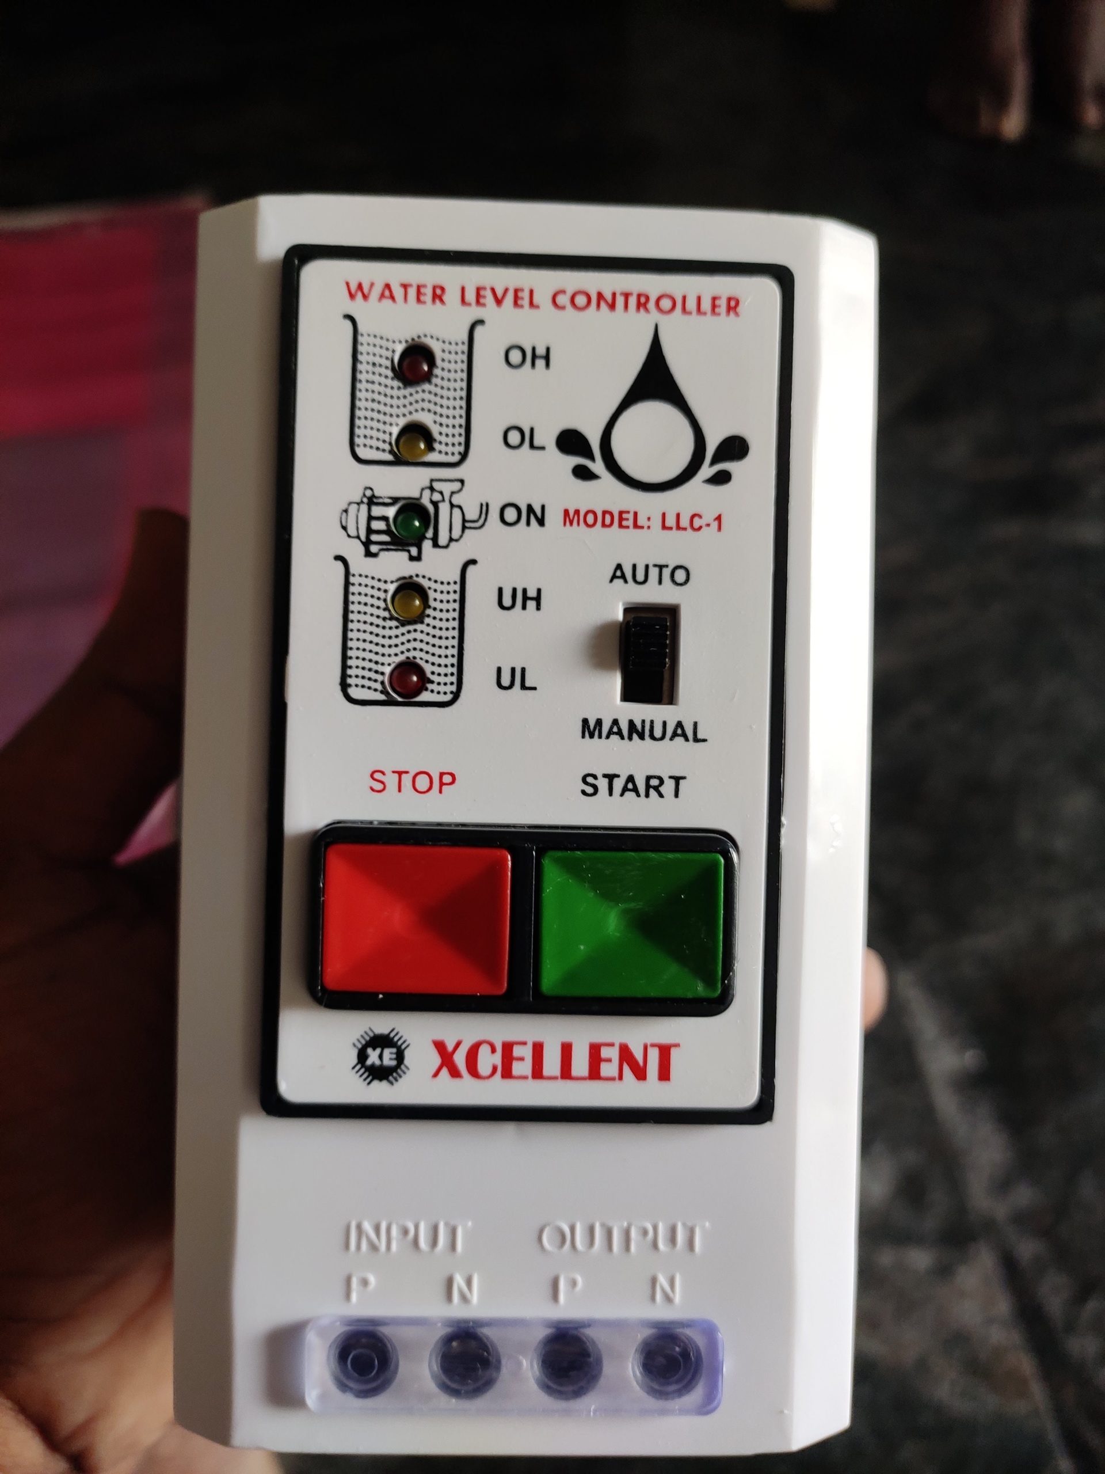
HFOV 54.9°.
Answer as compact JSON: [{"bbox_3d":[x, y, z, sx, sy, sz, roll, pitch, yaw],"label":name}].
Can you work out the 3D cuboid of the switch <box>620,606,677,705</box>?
[{"bbox_3d":[0.014,-0.012,0.155,0.008,0.007,0.014,2,90,-3],"label":"switch"}]

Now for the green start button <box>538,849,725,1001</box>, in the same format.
[{"bbox_3d":[0.011,0.027,0.154,0.026,0.005,0.021,2,90,-3],"label":"green start button"}]

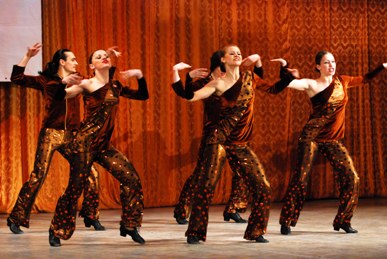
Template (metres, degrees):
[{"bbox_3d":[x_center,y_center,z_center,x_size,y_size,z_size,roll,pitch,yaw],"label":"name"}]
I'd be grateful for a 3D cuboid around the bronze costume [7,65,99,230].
[{"bbox_3d":[-1.233,0.158,9.950,0.780,1.460,0.520,-2,3,-42],"label":"bronze costume"}]

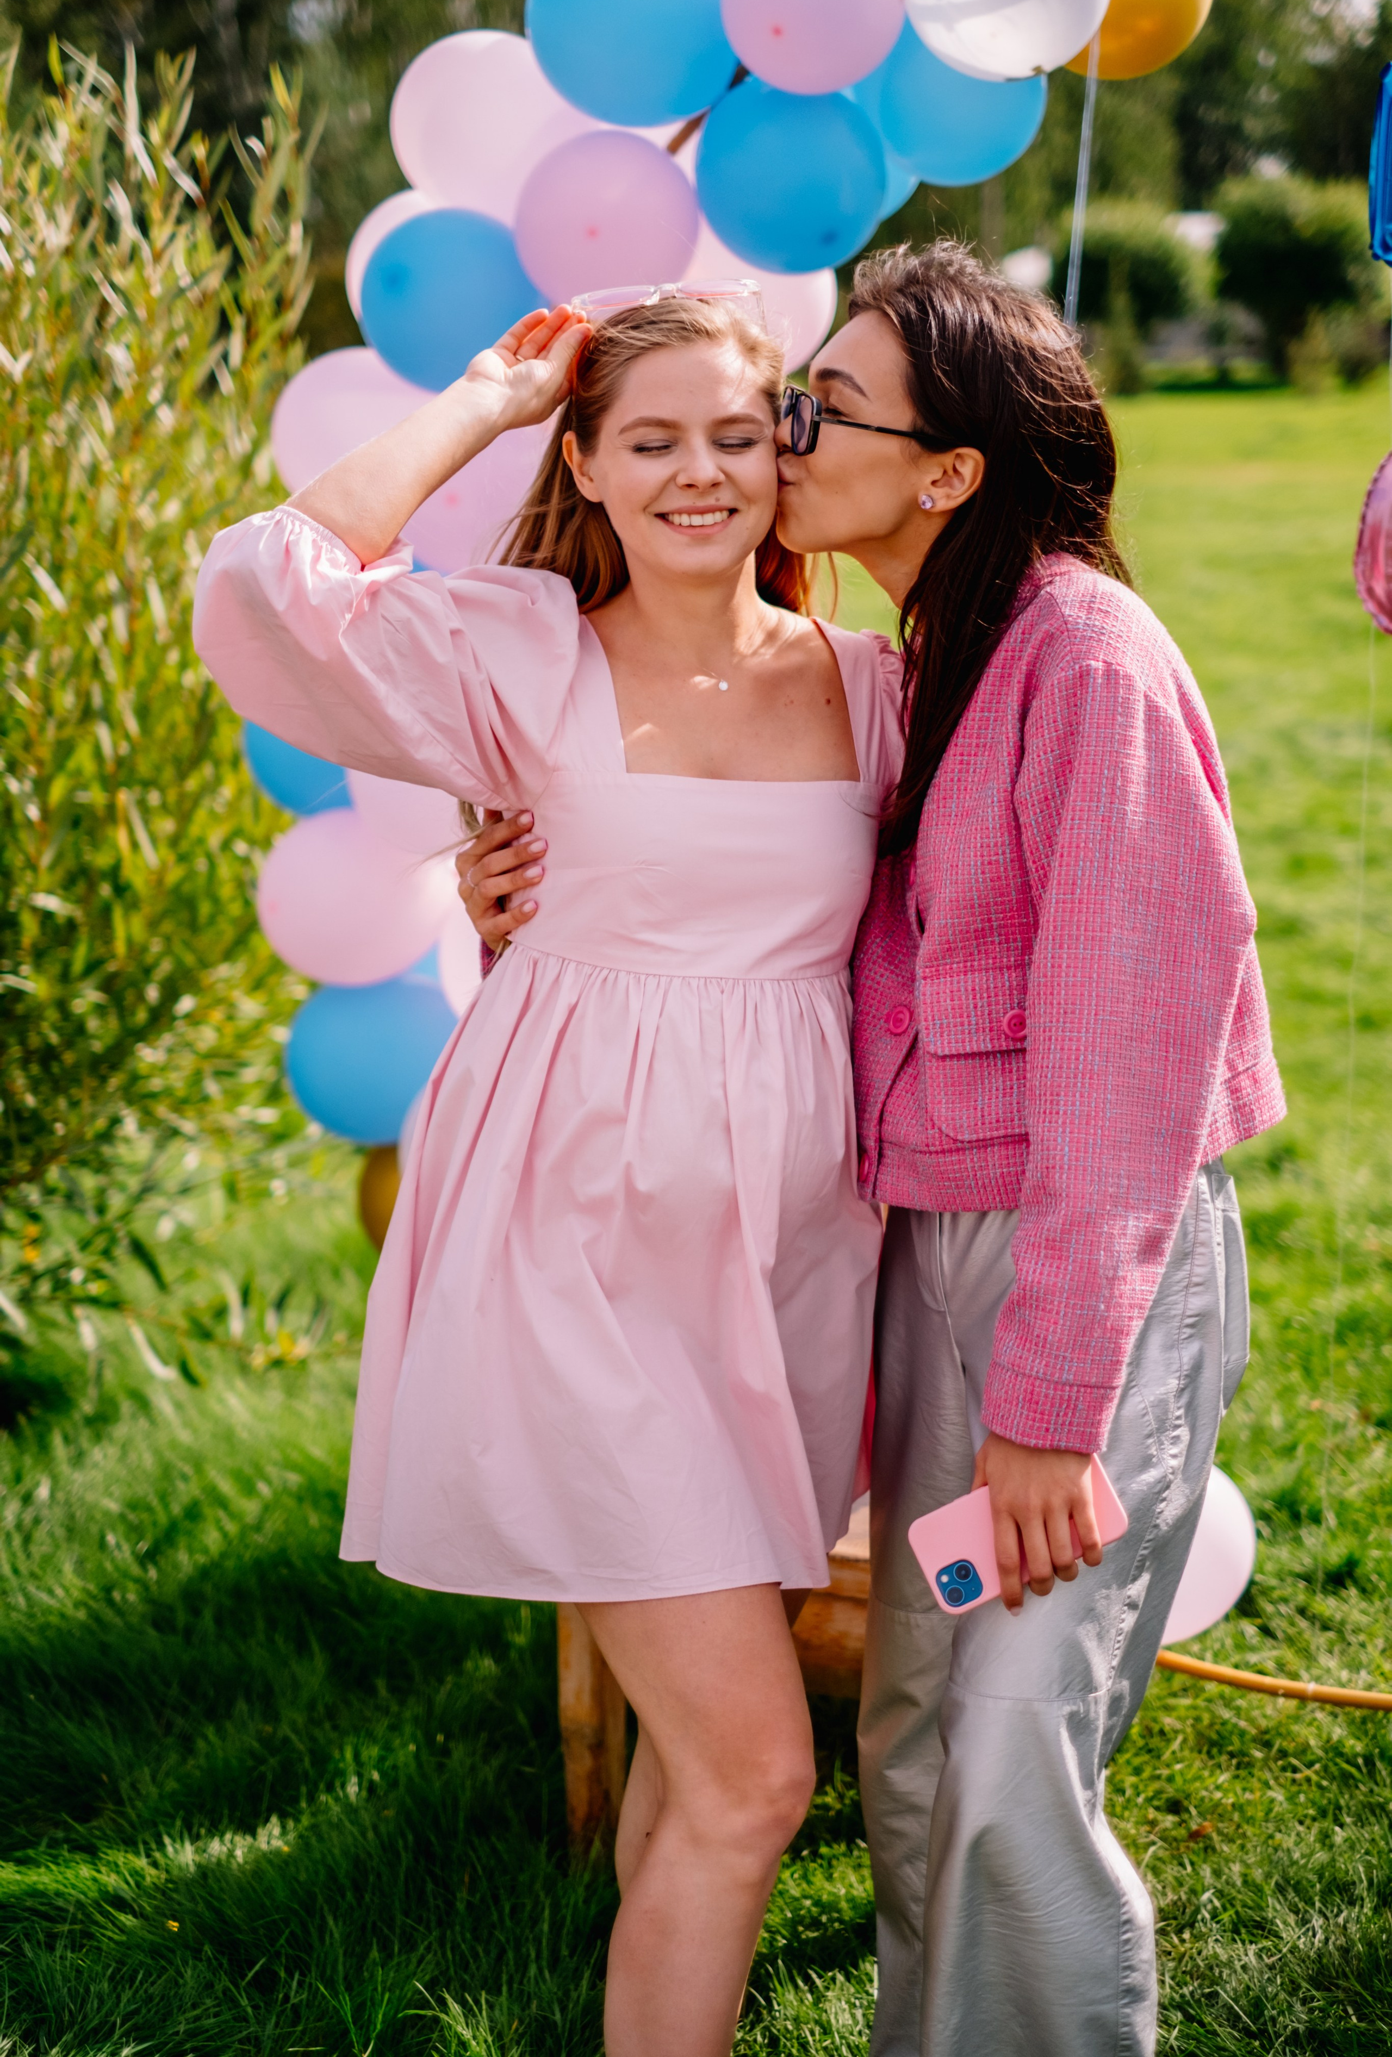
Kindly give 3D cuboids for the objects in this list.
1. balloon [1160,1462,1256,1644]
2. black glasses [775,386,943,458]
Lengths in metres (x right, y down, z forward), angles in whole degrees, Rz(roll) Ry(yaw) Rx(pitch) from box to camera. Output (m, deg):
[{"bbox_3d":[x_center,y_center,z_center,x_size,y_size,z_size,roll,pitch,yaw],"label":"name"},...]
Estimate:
[{"bbox_3d":[0.544,0.615,3.650,0.240,0.240,0.240,0,13,0],"label":"balloon"},{"bbox_3d":[0.144,-0.443,2.292,0.143,0.050,0.140,7,12,-12],"label":"black glasses"}]

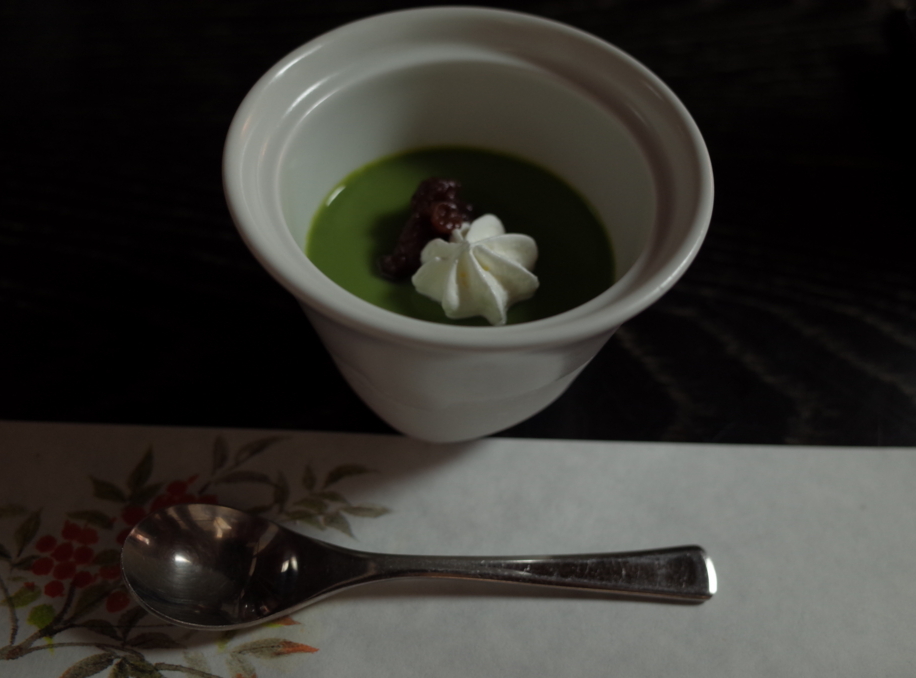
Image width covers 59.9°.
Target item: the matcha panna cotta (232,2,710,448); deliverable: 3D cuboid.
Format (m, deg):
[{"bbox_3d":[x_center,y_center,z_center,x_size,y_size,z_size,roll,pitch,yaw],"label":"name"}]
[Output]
[{"bbox_3d":[0.001,-0.019,0.186,0.097,0.069,0.097,2,56,-2],"label":"matcha panna cotta"}]

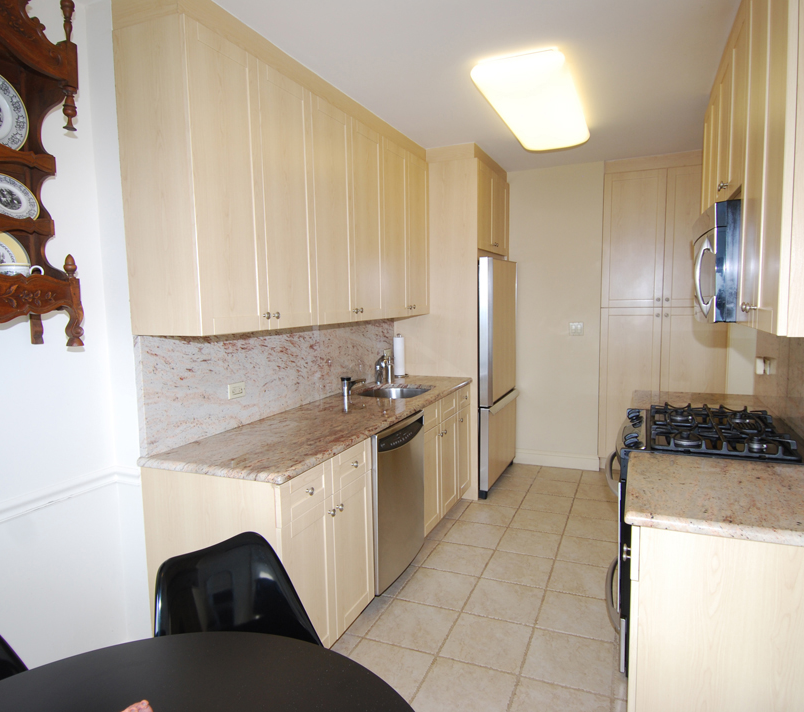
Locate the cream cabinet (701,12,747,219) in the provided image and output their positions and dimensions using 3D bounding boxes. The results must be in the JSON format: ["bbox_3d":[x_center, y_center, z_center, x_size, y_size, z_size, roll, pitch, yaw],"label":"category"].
[{"bbox_3d":[1.487,-0.905,2.213,0.294,0.565,1.139,1,6,24],"label":"cream cabinet"}]

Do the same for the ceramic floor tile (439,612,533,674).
[{"bbox_3d":[0.371,1.242,2.308,0.334,0.010,0.330,1,6,24],"label":"ceramic floor tile"}]

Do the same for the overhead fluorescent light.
[{"bbox_3d":[0.801,-1.414,3.084,0.440,0.090,1.280,1,5,23],"label":"overhead fluorescent light"}]

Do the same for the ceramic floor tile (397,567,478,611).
[{"bbox_3d":[0.196,1.192,2.738,0.334,0.015,0.334,1,6,24],"label":"ceramic floor tile"}]

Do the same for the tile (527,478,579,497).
[{"bbox_3d":[1.179,1.031,4.144,0.334,0.015,0.334,1,6,24],"label":"tile"}]

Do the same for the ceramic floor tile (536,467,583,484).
[{"bbox_3d":[1.321,1.002,4.469,0.334,0.010,0.330,1,6,24],"label":"ceramic floor tile"}]

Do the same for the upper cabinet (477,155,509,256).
[{"bbox_3d":[0.427,-1.127,4.286,0.640,0.626,0.952,1,6,24],"label":"upper cabinet"}]

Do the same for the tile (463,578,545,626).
[{"bbox_3d":[0.507,1.208,2.617,0.334,0.010,0.330,1,6,24],"label":"tile"}]

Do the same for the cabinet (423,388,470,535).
[{"bbox_3d":[0.045,0.657,3.599,0.575,0.821,0.913,1,6,24],"label":"cabinet"}]

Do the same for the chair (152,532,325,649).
[{"bbox_3d":[-0.374,0.919,1.239,0.490,0.810,0.530,-4,6,-28],"label":"chair"}]

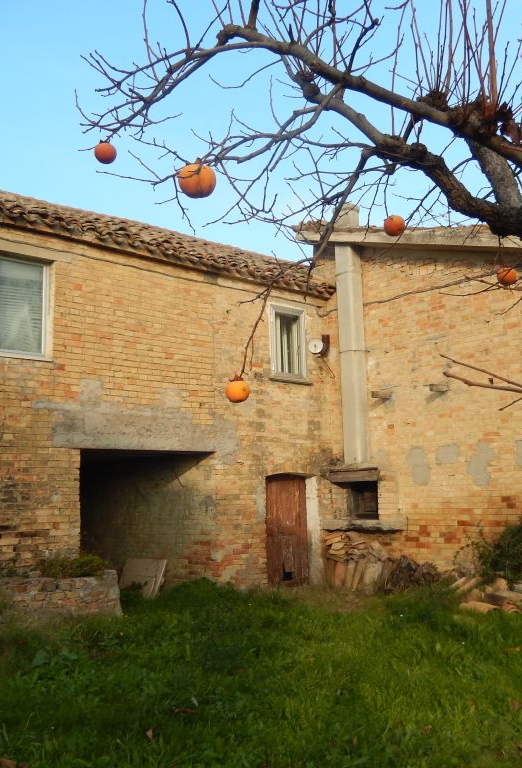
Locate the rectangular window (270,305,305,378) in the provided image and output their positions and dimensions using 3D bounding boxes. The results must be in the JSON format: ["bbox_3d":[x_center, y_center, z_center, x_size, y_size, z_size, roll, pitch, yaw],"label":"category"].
[{"bbox_3d":[0.477,-0.707,12.993,0.870,1.270,0.130,5,-10,-41],"label":"rectangular window"}]

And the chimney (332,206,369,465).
[{"bbox_3d":[1.590,-0.875,12.929,0.290,4.520,0.360,5,-10,-41],"label":"chimney"}]

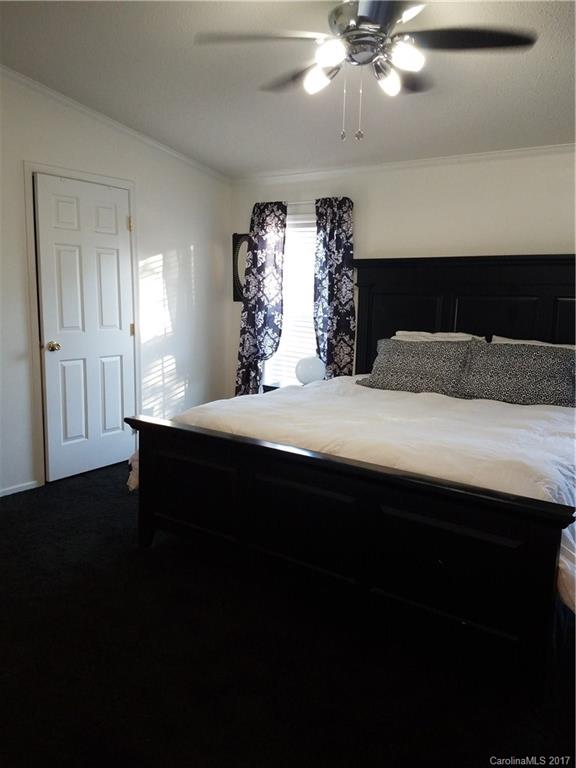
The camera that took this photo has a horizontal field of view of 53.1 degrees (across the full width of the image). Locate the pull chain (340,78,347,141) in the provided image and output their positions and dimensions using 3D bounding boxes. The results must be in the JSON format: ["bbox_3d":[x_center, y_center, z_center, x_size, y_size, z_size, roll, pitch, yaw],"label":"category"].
[{"bbox_3d":[0.225,-1.105,2.308,0.022,0.248,0.022,7,12,33],"label":"pull chain"}]

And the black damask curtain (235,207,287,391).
[{"bbox_3d":[-0.248,-0.559,5.107,0.525,1.998,0.130,7,12,33],"label":"black damask curtain"}]

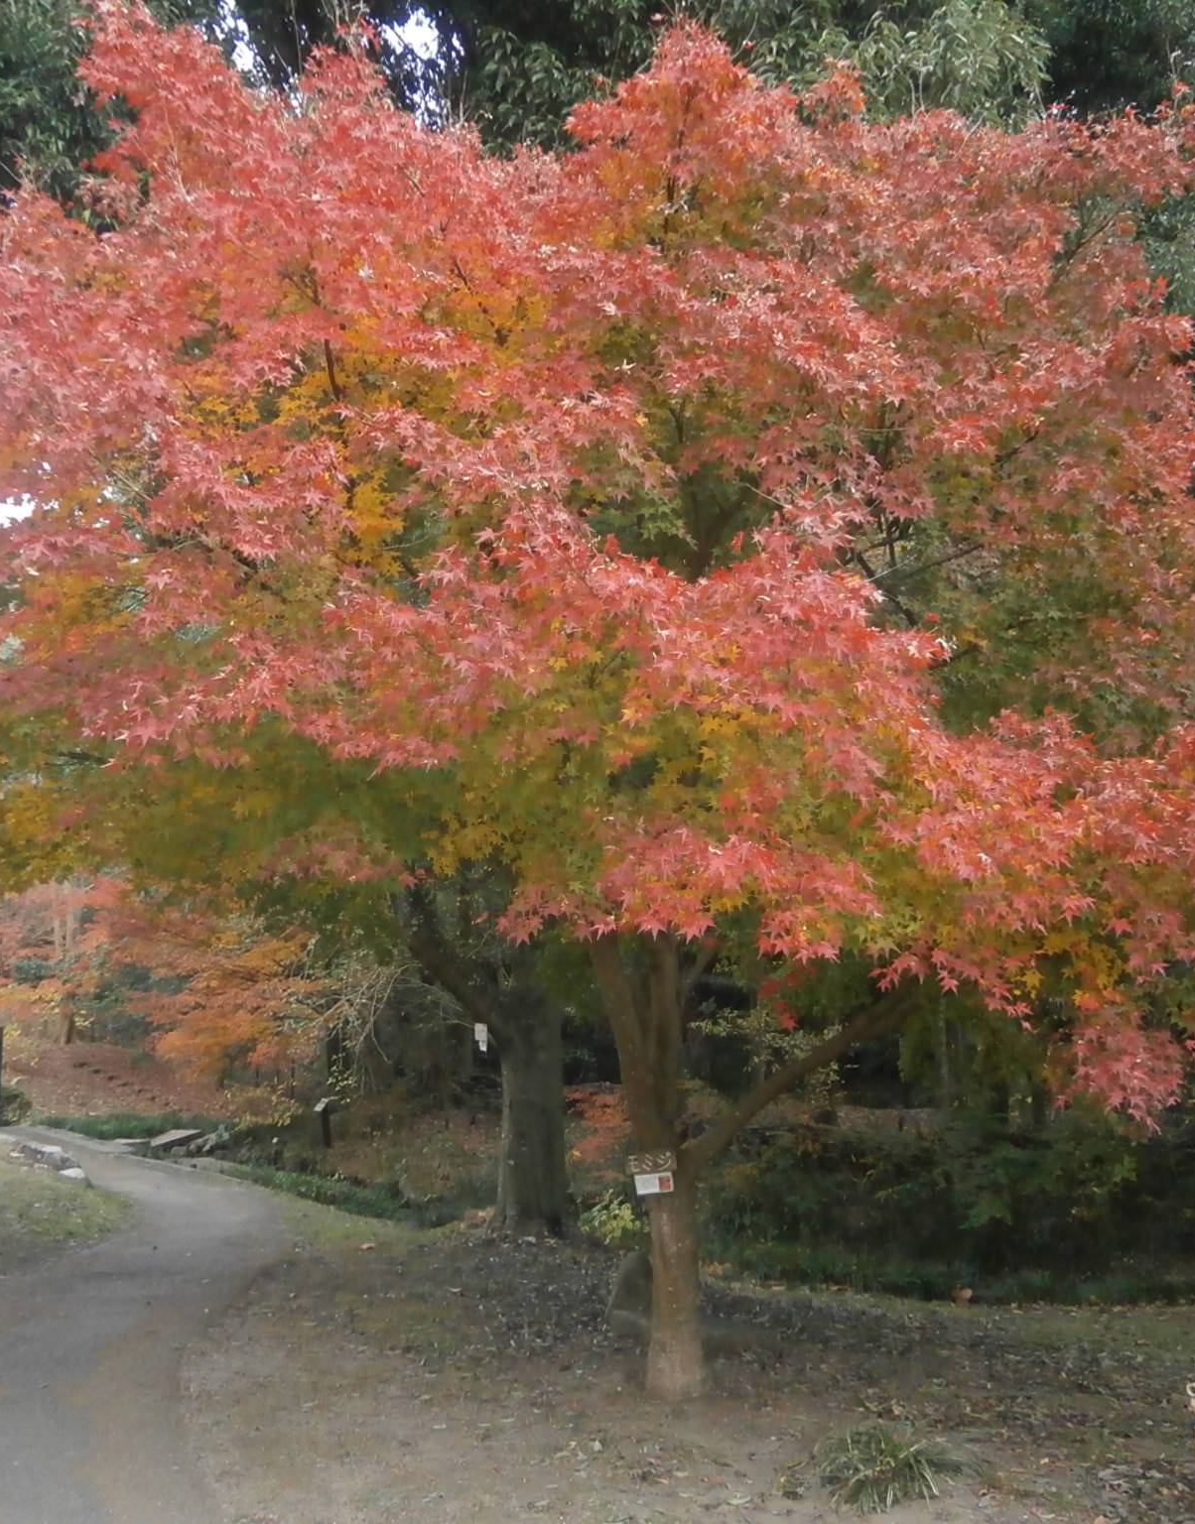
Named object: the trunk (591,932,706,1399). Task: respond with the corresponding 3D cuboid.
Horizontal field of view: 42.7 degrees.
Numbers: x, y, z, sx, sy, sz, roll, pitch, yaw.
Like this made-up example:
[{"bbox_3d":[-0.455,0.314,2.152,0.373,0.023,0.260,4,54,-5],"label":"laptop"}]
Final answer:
[{"bbox_3d":[0.197,1.548,6.000,0.422,1.739,0.320,-1,-9,3],"label":"trunk"}]

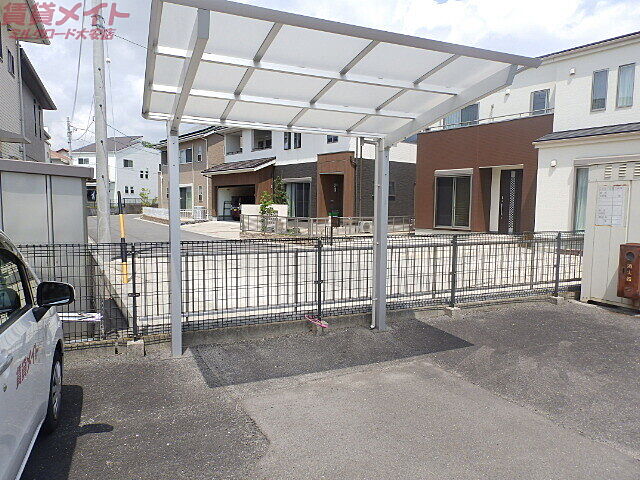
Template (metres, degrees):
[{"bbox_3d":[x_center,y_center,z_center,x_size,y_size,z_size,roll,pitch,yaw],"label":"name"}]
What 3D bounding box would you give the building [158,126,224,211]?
[{"bbox_3d":[-8.462,-5.663,33.959,8.900,7.600,7.800,5,6,44],"label":"building"}]

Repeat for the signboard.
[{"bbox_3d":[4.312,-0.504,6.026,0.020,0.600,0.450,-1,5,-21],"label":"signboard"}]

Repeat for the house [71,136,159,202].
[{"bbox_3d":[-22.533,-7.439,45.698,7.200,8.000,7.200,2,5,21],"label":"house"}]

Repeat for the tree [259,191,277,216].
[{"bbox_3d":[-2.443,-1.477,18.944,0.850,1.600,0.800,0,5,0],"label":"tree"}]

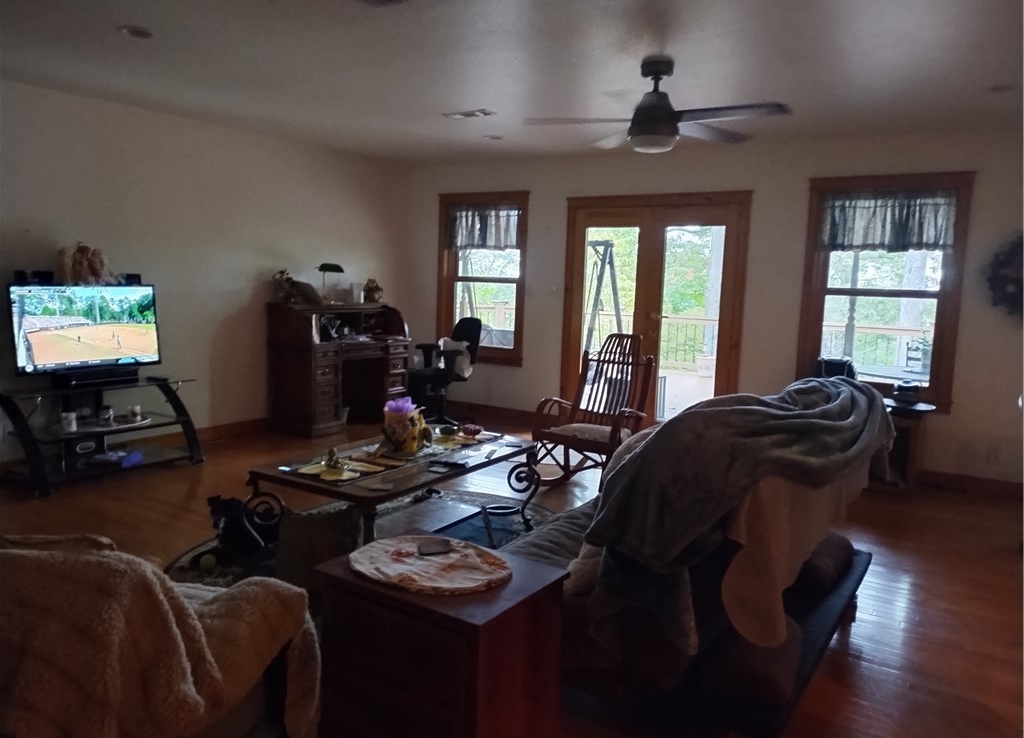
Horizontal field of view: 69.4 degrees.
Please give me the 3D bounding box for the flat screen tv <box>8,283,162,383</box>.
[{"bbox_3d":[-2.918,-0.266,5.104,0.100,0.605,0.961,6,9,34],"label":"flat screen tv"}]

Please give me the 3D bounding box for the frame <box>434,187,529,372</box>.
[{"bbox_3d":[-0.313,-0.886,7.327,1.070,1.650,0.090,6,8,34],"label":"frame"}]

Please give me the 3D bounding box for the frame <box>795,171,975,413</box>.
[{"bbox_3d":[2.650,-0.553,5.354,1.060,1.650,0.090,6,8,34],"label":"frame"}]

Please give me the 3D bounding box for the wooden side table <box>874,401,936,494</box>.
[{"bbox_3d":[2.694,0.559,5.220,0.460,0.600,0.370,6,9,34],"label":"wooden side table"}]

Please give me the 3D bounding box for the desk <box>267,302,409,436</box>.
[{"bbox_3d":[-1.528,-0.026,6.633,0.580,1.070,1.180,6,8,34],"label":"desk"}]

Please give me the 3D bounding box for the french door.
[{"bbox_3d":[1.184,-0.408,6.408,1.672,2.148,0.120,6,9,34],"label":"french door"}]

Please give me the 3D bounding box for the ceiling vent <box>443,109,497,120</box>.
[{"bbox_3d":[-0.278,-1.667,4.841,0.365,0.030,0.155,6,8,33],"label":"ceiling vent"}]

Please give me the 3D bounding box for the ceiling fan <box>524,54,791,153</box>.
[{"bbox_3d":[0.722,-1.321,3.709,1.300,0.450,1.300,6,8,34],"label":"ceiling fan"}]

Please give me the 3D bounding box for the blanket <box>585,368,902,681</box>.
[{"bbox_3d":[0.814,0.417,2.433,0.570,0.680,1.450,6,8,34],"label":"blanket"}]

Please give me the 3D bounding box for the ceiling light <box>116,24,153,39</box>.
[{"bbox_3d":[-1.798,-1.598,3.527,0.165,0.025,0.165,6,8,34],"label":"ceiling light"}]

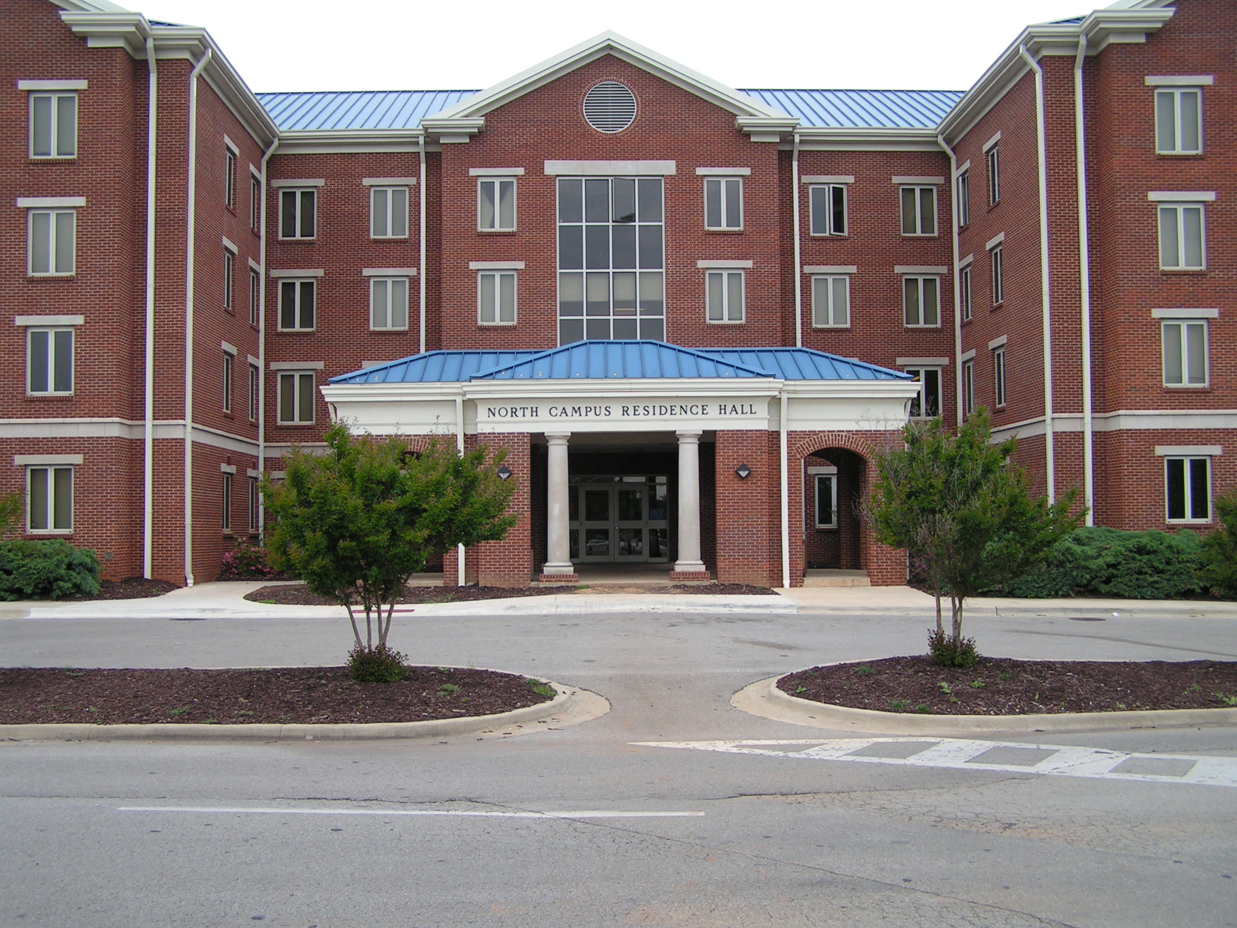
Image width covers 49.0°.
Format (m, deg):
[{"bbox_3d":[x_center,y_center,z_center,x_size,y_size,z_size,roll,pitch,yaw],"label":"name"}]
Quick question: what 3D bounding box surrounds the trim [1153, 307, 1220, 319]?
[{"bbox_3d":[12.742,-3.378,30.556,1.520,0.205,0.120,0,-3,-1],"label":"trim"}]

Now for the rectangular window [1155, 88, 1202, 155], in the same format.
[{"bbox_3d":[12.748,-7.775,30.875,1.060,1.520,0.130,0,-3,-1],"label":"rectangular window"}]

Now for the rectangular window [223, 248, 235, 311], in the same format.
[{"bbox_3d":[-10.125,-4.720,35.112,0.120,1.500,1.050,0,-3,-1],"label":"rectangular window"}]

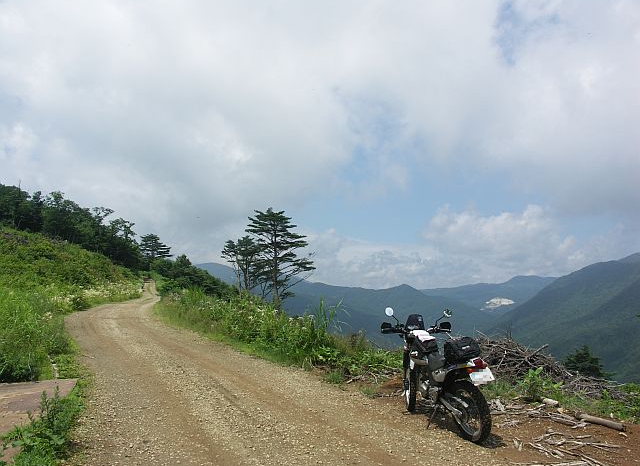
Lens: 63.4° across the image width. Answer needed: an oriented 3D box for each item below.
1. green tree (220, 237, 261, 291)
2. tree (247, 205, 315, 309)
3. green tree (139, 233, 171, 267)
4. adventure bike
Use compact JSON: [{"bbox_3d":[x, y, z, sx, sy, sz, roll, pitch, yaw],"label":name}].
[{"bbox_3d":[-6.757,2.762,44.000,3.400,5.100,3.230,0,-5,0],"label":"green tree"},{"bbox_3d":[-3.052,2.047,40.000,5.250,8.040,4.940,0,-5,0],"label":"tree"},{"bbox_3d":[-29.411,3.554,92.000,5.690,6.930,5.510,0,-5,0],"label":"green tree"},{"bbox_3d":[1.283,1.515,5.825,0.820,1.270,2.050,-4,-4,-20],"label":"adventure bike"}]

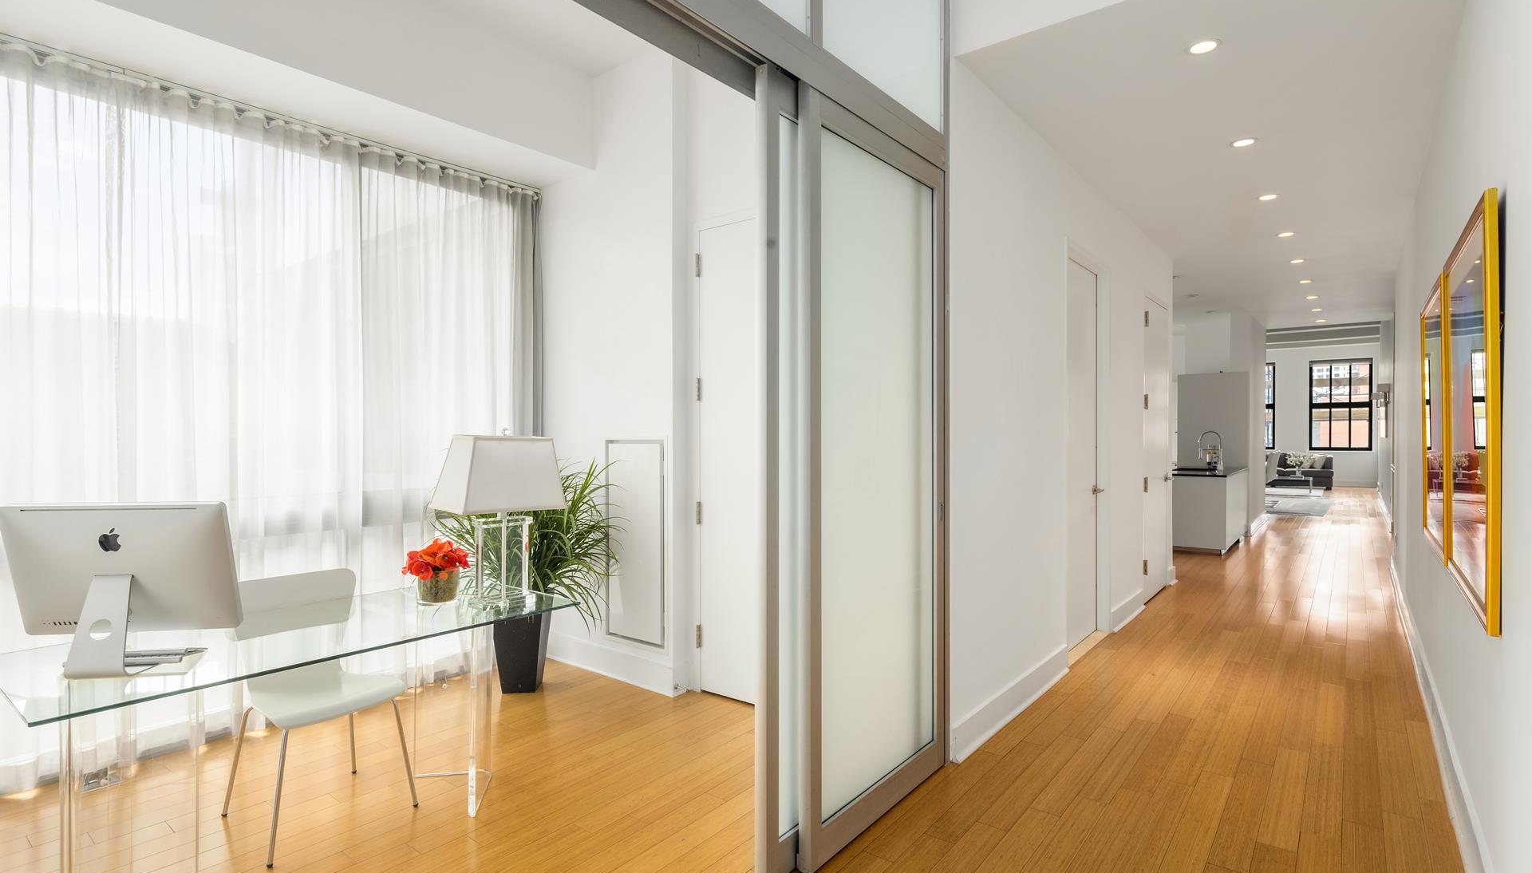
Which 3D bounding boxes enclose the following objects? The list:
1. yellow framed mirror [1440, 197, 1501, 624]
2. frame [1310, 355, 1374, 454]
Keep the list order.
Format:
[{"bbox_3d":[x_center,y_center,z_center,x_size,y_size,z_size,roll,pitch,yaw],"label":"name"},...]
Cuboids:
[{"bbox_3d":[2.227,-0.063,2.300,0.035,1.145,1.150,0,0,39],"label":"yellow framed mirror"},{"bbox_3d":[14.155,-0.752,17.808,1.230,2.260,0.120,0,0,39],"label":"frame"}]

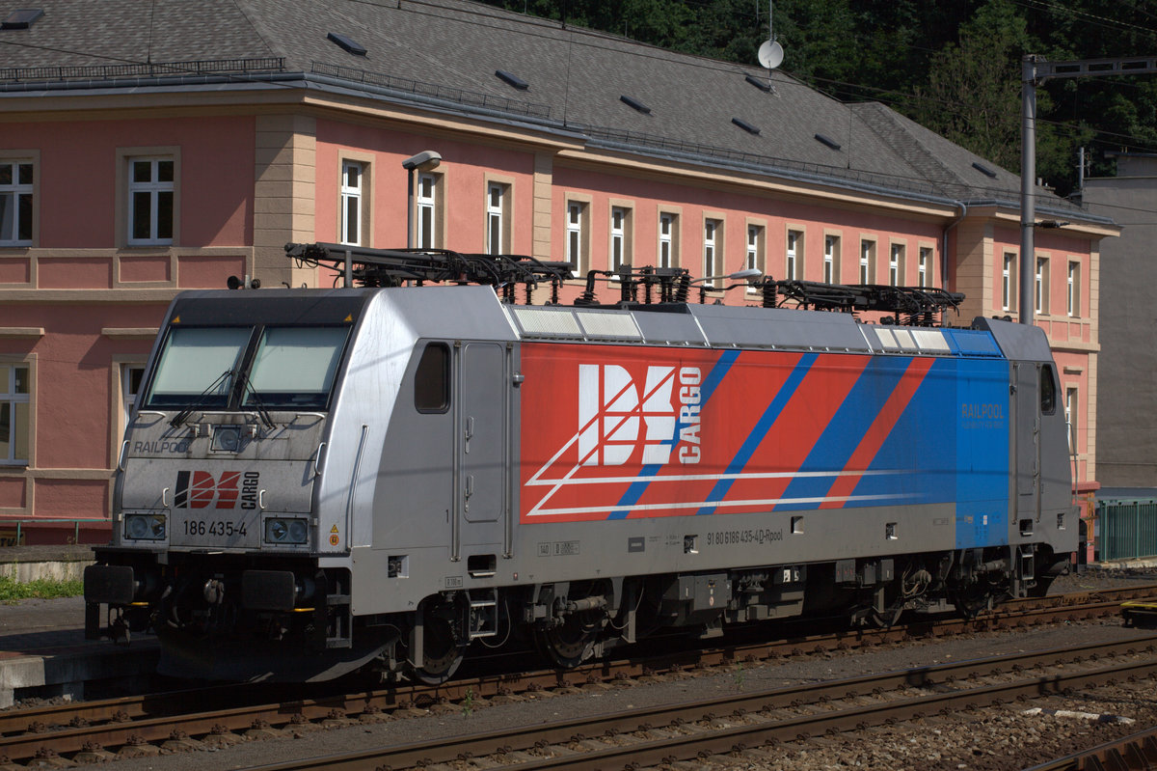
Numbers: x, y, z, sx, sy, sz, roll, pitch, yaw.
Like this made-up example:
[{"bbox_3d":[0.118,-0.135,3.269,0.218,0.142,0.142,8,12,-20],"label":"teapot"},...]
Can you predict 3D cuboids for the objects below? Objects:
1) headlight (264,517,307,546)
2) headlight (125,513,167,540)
[{"bbox_3d":[-2.576,1.299,28.949,0.460,0.235,0.120,0,-3,30],"label":"headlight"},{"bbox_3d":[-3.935,1.301,29.724,0.460,0.235,0.120,0,-3,30],"label":"headlight"}]

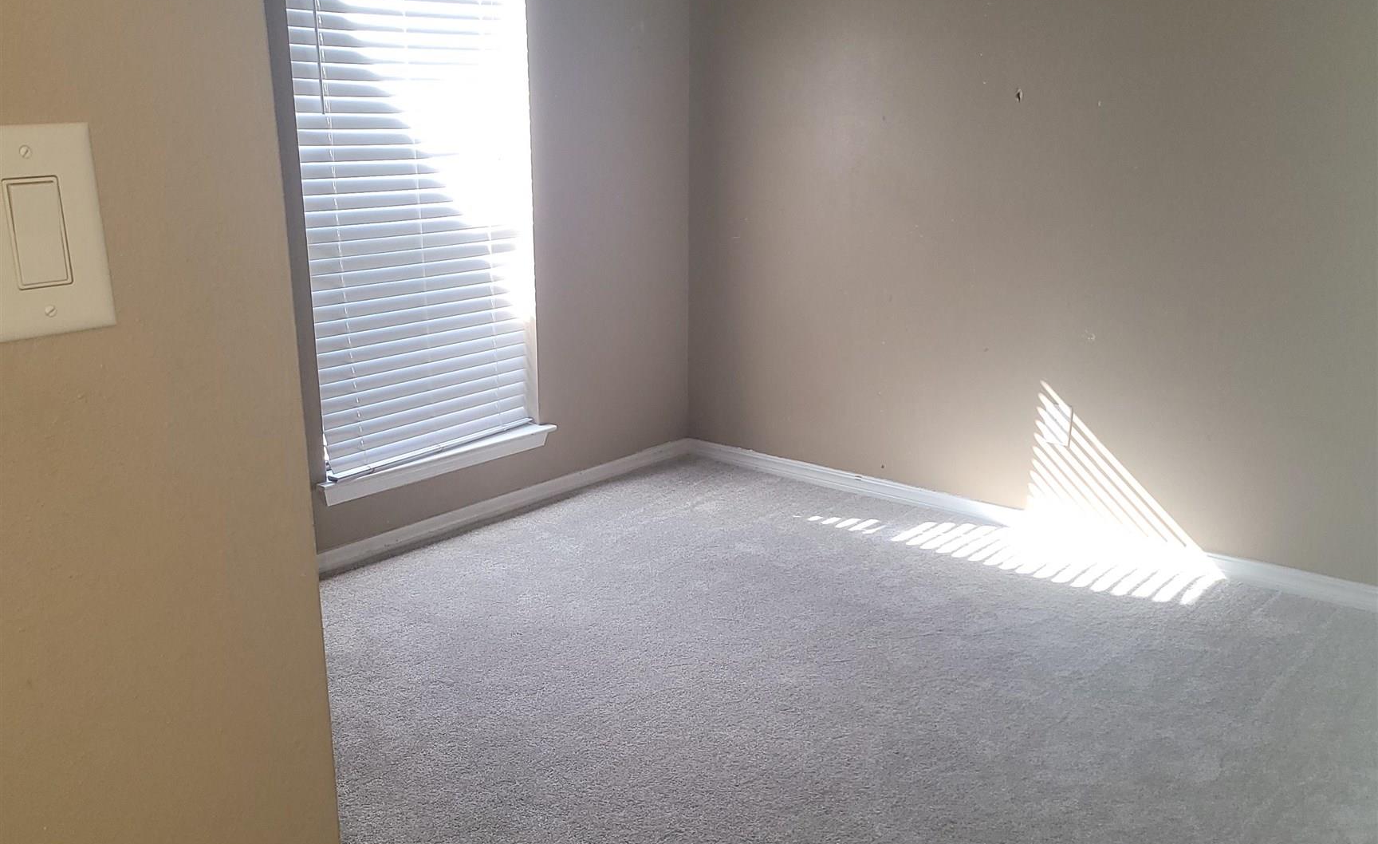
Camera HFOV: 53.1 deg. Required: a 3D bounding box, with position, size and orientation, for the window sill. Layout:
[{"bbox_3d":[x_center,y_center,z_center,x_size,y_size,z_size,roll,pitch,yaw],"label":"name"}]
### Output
[{"bbox_3d":[-0.770,0.124,4.268,0.110,0.066,0.913,11,18,39],"label":"window sill"}]

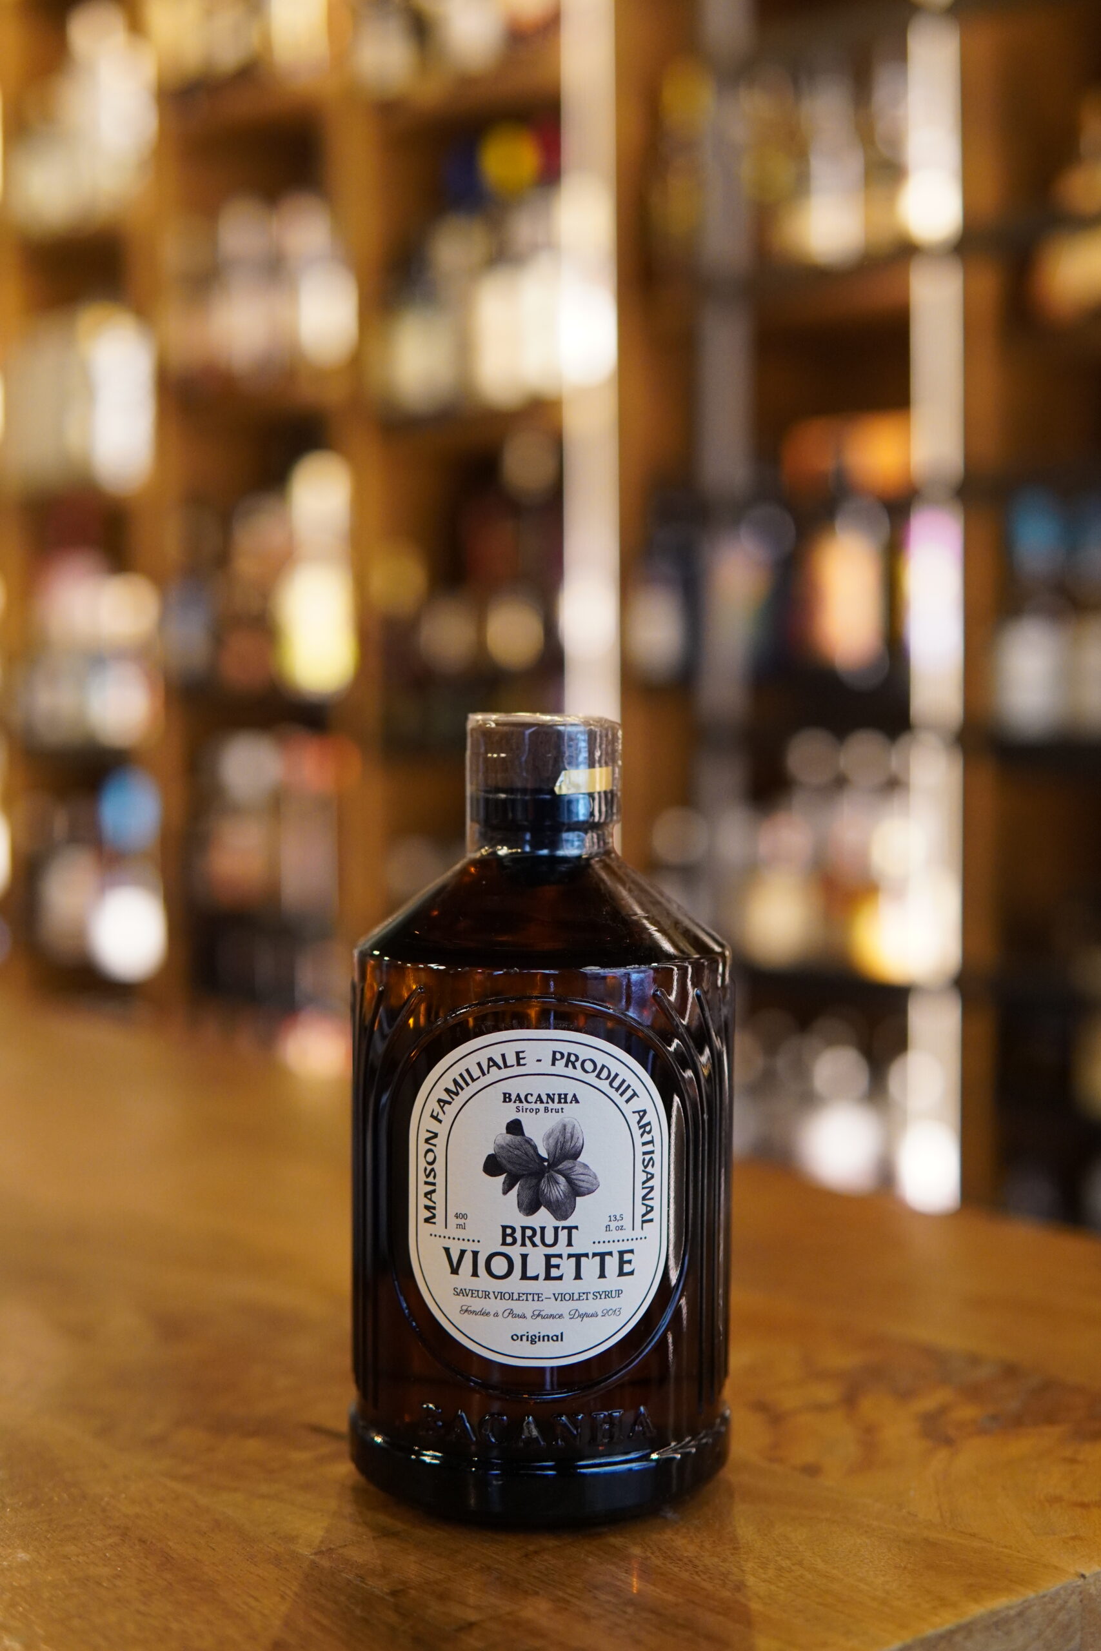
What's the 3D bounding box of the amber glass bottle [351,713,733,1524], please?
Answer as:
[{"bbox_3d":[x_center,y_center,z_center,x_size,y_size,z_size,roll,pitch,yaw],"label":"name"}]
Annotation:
[{"bbox_3d":[-0.002,0.055,0.428,0.079,0.154,0.079,0,2,1],"label":"amber glass bottle"}]

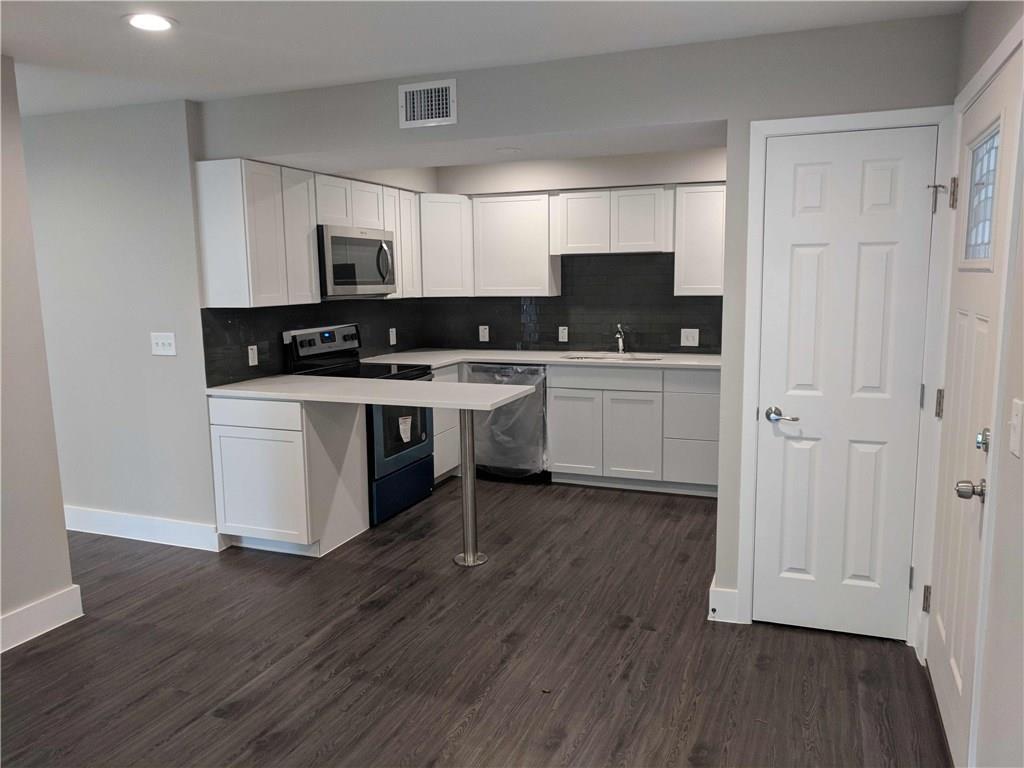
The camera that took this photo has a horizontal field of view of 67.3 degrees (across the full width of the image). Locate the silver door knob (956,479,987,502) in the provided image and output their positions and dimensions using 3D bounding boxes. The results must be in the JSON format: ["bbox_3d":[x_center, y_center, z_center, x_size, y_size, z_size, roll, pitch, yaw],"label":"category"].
[{"bbox_3d":[1.298,0.300,2.179,0.072,0.066,0.066,2,9,21],"label":"silver door knob"}]

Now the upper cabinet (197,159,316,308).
[{"bbox_3d":[-1.423,-0.830,4.368,0.330,0.765,0.620,2,9,22],"label":"upper cabinet"}]

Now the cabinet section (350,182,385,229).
[{"bbox_3d":[-1.080,-1.164,5.089,0.318,0.291,0.374,2,8,21],"label":"cabinet section"}]

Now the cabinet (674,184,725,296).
[{"bbox_3d":[1.383,-1.013,5.438,0.403,0.765,0.323,2,8,21],"label":"cabinet"}]

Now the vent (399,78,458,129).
[{"bbox_3d":[-0.393,-1.304,3.587,0.297,0.195,0.022,2,9,21],"label":"vent"}]

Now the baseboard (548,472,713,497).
[{"bbox_3d":[0.885,0.695,5.384,1.260,0.104,0.020,2,9,21],"label":"baseboard"}]

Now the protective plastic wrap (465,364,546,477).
[{"bbox_3d":[0.083,0.251,5.861,0.605,0.870,0.610,2,9,21],"label":"protective plastic wrap"}]

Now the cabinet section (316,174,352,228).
[{"bbox_3d":[-1.217,-1.114,4.736,0.318,0.291,0.391,2,8,21],"label":"cabinet section"}]

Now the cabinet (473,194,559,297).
[{"bbox_3d":[0.048,-1.051,5.862,0.600,0.755,0.330,2,9,21],"label":"cabinet"}]

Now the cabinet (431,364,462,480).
[{"bbox_3d":[-0.772,0.293,5.675,0.630,0.885,0.497,2,8,21],"label":"cabinet"}]

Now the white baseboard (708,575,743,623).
[{"bbox_3d":[0.934,0.964,3.380,0.122,0.137,0.063,2,8,21],"label":"white baseboard"}]

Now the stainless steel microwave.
[{"bbox_3d":[-1.121,-0.775,4.976,0.405,0.440,0.766,2,8,21],"label":"stainless steel microwave"}]

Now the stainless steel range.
[{"bbox_3d":[-0.956,0.221,5.125,0.680,1.190,0.762,2,9,22],"label":"stainless steel range"}]

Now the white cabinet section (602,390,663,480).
[{"bbox_3d":[0.952,0.319,5.660,0.420,0.613,0.610,2,8,21],"label":"white cabinet section"}]

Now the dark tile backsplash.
[{"bbox_3d":[-0.001,-0.458,4.861,2.600,0.747,2.540,2,8,21],"label":"dark tile backsplash"}]

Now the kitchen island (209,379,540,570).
[{"bbox_3d":[-0.766,0.474,4.246,1.691,0.914,0.615,2,8,21],"label":"kitchen island"}]

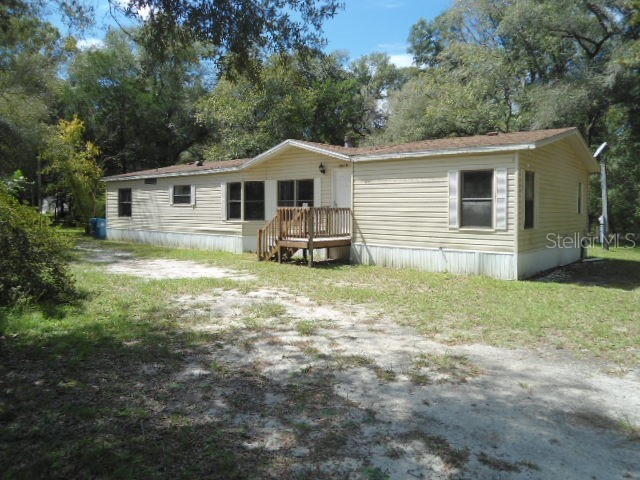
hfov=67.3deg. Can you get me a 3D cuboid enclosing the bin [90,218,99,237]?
[{"bbox_3d":[-12.008,-0.625,25.690,0.620,1.070,0.720,0,3,-10],"label":"bin"}]

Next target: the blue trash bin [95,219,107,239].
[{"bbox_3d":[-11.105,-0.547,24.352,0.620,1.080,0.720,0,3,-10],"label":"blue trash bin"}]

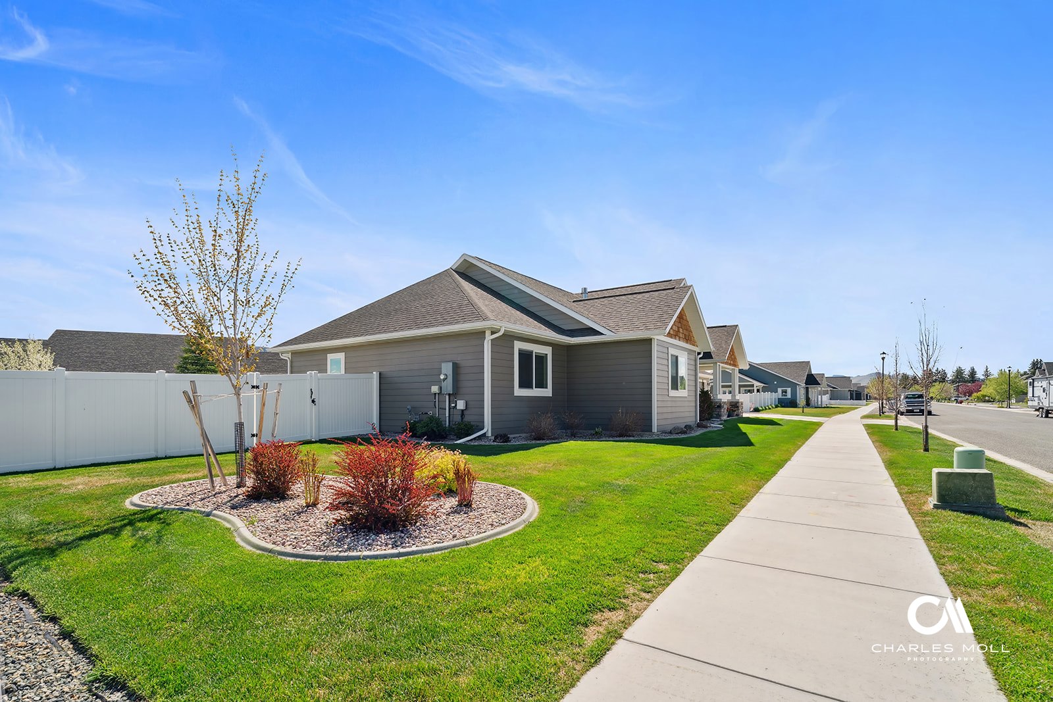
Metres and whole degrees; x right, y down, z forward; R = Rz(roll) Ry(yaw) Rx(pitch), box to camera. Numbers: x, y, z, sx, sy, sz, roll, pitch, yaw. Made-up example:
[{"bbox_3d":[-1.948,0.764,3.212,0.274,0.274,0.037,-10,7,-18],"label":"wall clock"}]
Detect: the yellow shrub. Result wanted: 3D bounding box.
[{"bbox_3d":[-1.115,1.592,6.250,0.740,0.620,0.700,1,-4,-10],"label":"yellow shrub"}]

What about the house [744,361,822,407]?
[{"bbox_3d":[32.508,4.592,63.000,13.000,5.800,14.000,-3,-5,35],"label":"house"}]

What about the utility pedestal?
[{"bbox_3d":[5.060,1.513,5.400,0.580,0.690,0.420,-2,-4,30],"label":"utility pedestal"}]

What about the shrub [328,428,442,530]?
[{"bbox_3d":[-1.411,1.273,4.600,1.060,0.940,1.020,1,-4,-17],"label":"shrub"}]

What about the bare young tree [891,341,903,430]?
[{"bbox_3d":[14.778,1.347,18.700,0.550,3.550,0.550,-3,-4,38],"label":"bare young tree"}]

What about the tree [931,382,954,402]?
[{"bbox_3d":[84.428,8.344,95.000,3.800,4.100,3.800,-3,-5,35],"label":"tree"}]

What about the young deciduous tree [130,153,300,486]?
[{"bbox_3d":[-4.380,-0.441,6.600,2.050,4.700,2.050,2,-4,-34],"label":"young deciduous tree"}]

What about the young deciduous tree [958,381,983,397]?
[{"bbox_3d":[95.200,8.431,100.000,4.600,4.200,4.500,-3,-5,35],"label":"young deciduous tree"}]

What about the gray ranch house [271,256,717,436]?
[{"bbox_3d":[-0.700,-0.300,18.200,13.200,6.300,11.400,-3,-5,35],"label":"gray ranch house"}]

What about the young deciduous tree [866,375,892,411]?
[{"bbox_3d":[25.266,3.178,33.500,1.600,2.900,1.600,-3,-5,35],"label":"young deciduous tree"}]

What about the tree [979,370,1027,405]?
[{"bbox_3d":[63.166,4.901,62.000,4.900,4.700,4.800,-3,-5,35],"label":"tree"}]

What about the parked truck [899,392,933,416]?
[{"bbox_3d":[34.870,4.781,42.200,2.050,1.930,5.850,-3,-4,36],"label":"parked truck"}]

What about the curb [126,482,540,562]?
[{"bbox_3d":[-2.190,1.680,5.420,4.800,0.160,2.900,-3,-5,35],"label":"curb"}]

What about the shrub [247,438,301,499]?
[{"bbox_3d":[-3.287,1.527,6.100,0.670,0.730,0.660,2,-4,-28],"label":"shrub"}]

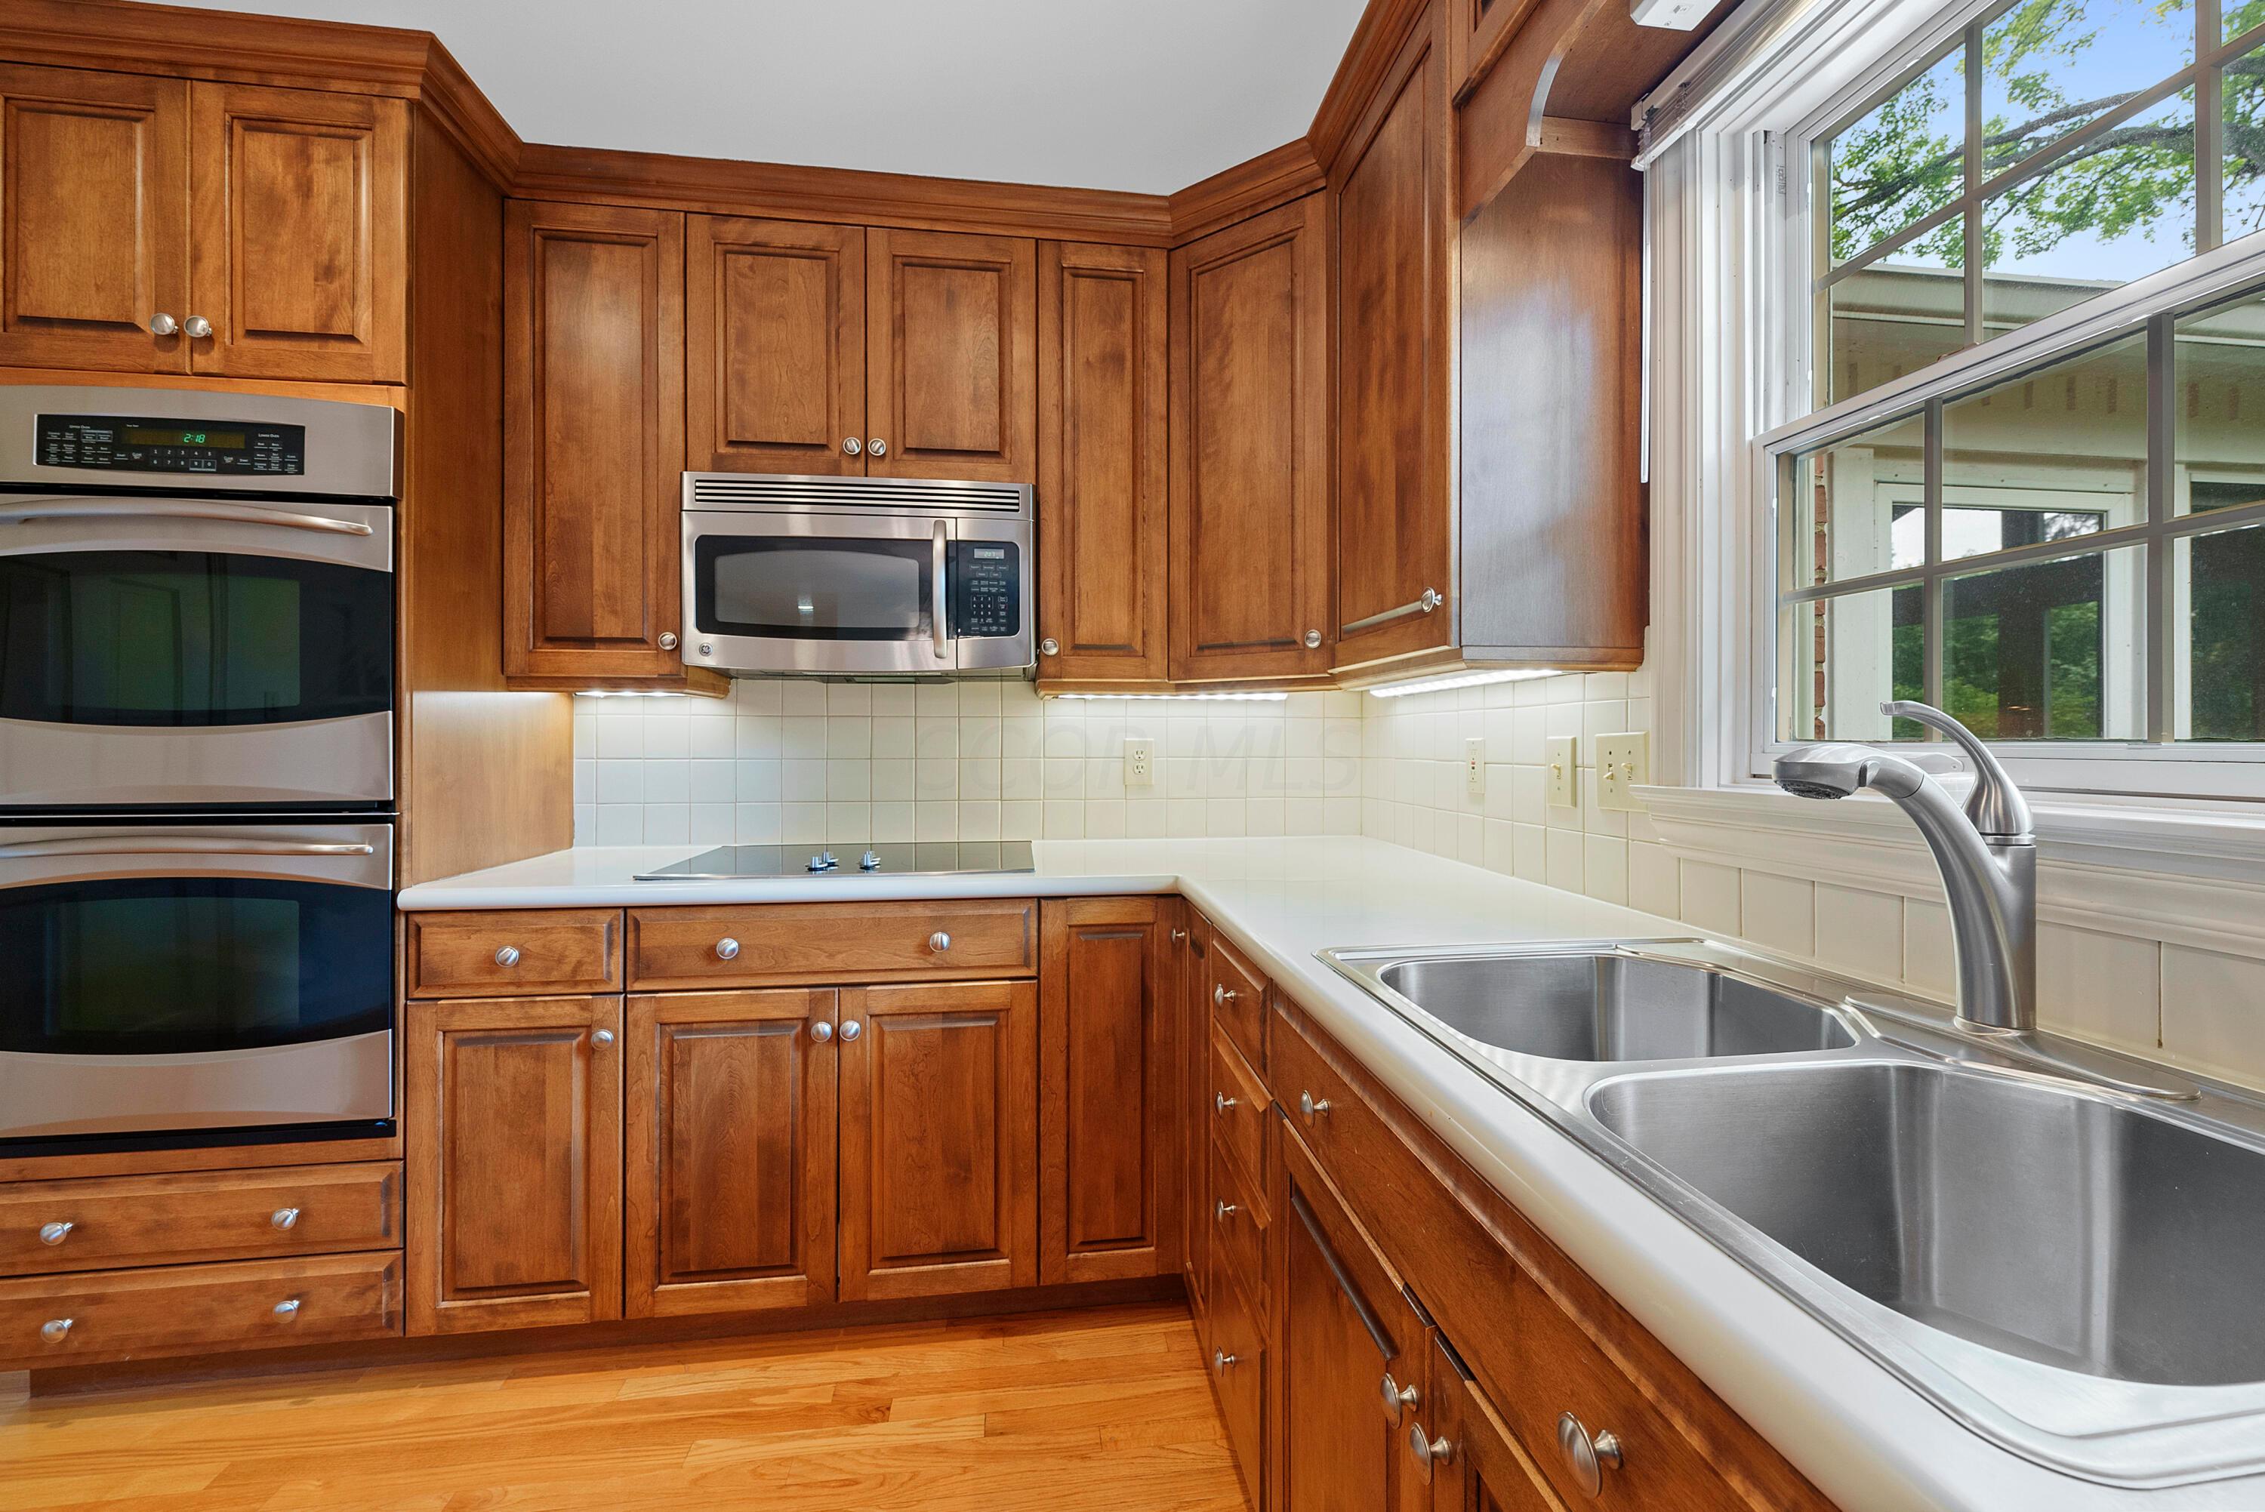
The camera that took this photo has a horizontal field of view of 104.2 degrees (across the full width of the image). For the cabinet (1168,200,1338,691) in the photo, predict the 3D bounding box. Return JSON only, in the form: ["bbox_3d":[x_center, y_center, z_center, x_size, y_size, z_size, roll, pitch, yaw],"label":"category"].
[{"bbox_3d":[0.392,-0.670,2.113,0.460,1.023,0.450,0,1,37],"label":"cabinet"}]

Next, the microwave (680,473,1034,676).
[{"bbox_3d":[-0.617,-0.399,2.106,0.756,0.430,0.379,0,1,-8],"label":"microwave"}]

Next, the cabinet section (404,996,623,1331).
[{"bbox_3d":[-1.164,0.746,1.909,0.368,0.601,0.602,0,0,-8],"label":"cabinet section"}]

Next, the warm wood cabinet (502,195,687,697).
[{"bbox_3d":[-1.176,-0.670,2.056,0.365,1.023,0.324,0,1,-8],"label":"warm wood cabinet"}]

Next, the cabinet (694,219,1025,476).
[{"bbox_3d":[-0.617,-0.902,2.129,0.762,0.561,0.324,0,1,-8],"label":"cabinet"}]

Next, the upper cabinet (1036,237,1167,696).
[{"bbox_3d":[-0.087,-0.671,2.203,0.308,1.023,0.324,0,1,-8],"label":"upper cabinet"}]

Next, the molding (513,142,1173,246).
[{"bbox_3d":[-0.619,-1.227,1.937,1.432,0.080,0.075,0,1,-8],"label":"molding"}]

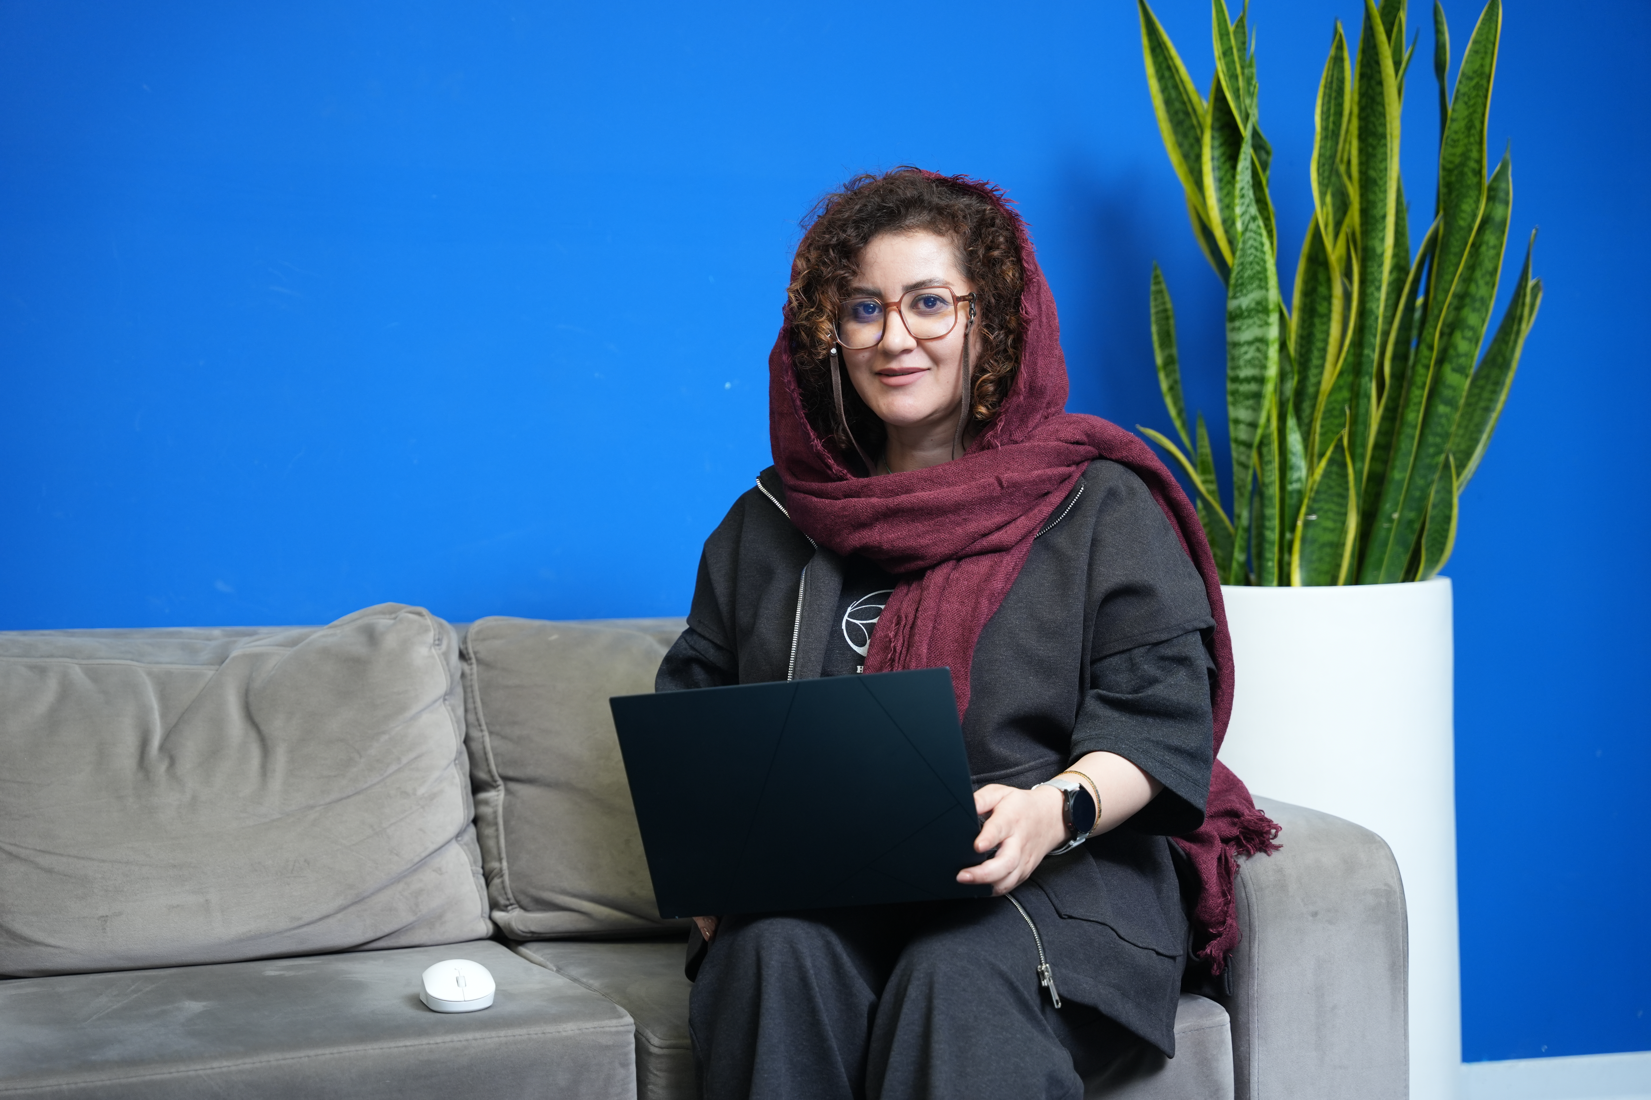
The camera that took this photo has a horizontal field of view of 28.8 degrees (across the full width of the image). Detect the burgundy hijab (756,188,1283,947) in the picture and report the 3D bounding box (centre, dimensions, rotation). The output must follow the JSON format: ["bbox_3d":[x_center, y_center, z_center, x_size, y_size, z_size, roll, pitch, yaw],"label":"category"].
[{"bbox_3d":[0.188,0.020,3.110,0.470,0.770,0.350,0,1,18],"label":"burgundy hijab"}]

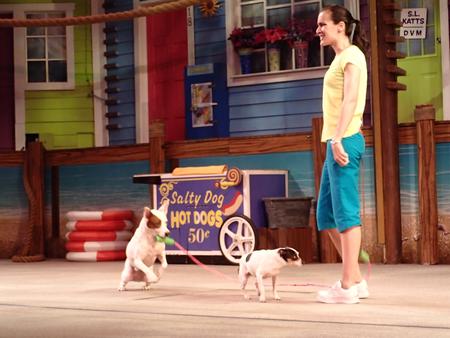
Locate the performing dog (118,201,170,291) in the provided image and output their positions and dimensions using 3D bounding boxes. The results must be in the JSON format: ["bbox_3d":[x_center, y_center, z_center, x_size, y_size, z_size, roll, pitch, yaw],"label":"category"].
[{"bbox_3d":[-0.557,0.529,7.242,0.350,0.625,0.250,-3,-2,38],"label":"performing dog"}]

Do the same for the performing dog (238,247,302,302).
[{"bbox_3d":[0.263,0.616,6.070,0.370,0.310,0.190,-3,-2,36],"label":"performing dog"}]

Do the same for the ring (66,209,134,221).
[{"bbox_3d":[-1.366,0.504,11.391,0.750,0.112,0.750,-2,-2,0],"label":"ring"}]

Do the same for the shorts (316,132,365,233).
[{"bbox_3d":[0.683,0.074,6.130,0.285,0.620,0.380,-2,-2,8],"label":"shorts"}]

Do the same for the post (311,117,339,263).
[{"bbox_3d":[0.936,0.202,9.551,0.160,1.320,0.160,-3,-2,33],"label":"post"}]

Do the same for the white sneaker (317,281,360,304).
[{"bbox_3d":[0.655,0.709,6.008,0.250,0.125,0.098,-2,-2,2],"label":"white sneaker"}]

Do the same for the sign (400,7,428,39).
[{"bbox_3d":[1.848,-1.424,10.200,0.265,0.295,0.015,2,0,27],"label":"sign"}]

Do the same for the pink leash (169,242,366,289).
[{"bbox_3d":[0.326,0.634,6.984,1.330,0.330,0.500,-1,-2,-5],"label":"pink leash"}]

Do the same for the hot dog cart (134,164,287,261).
[{"bbox_3d":[-0.175,0.461,10.322,1.420,0.929,0.690,-3,-2,38],"label":"hot dog cart"}]

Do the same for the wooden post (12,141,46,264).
[{"bbox_3d":[-2.101,0.351,11.599,0.155,1.300,0.155,-3,-2,33],"label":"wooden post"}]

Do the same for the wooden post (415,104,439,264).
[{"bbox_3d":[1.769,0.137,9.245,0.155,1.406,0.155,-3,-2,32],"label":"wooden post"}]

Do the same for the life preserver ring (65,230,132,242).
[{"bbox_3d":[-1.297,0.703,10.750,0.700,0.102,0.700,-2,-2,0],"label":"life preserver ring"}]

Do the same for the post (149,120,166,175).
[{"bbox_3d":[-0.692,0.229,10.849,0.155,1.452,0.155,-3,-2,32],"label":"post"}]

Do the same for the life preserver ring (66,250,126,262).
[{"bbox_3d":[-1.294,0.913,10.750,0.700,0.102,0.700,-2,-2,0],"label":"life preserver ring"}]

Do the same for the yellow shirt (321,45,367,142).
[{"bbox_3d":[0.703,-0.446,6.146,0.265,0.575,0.430,-2,-2,8],"label":"yellow shirt"}]

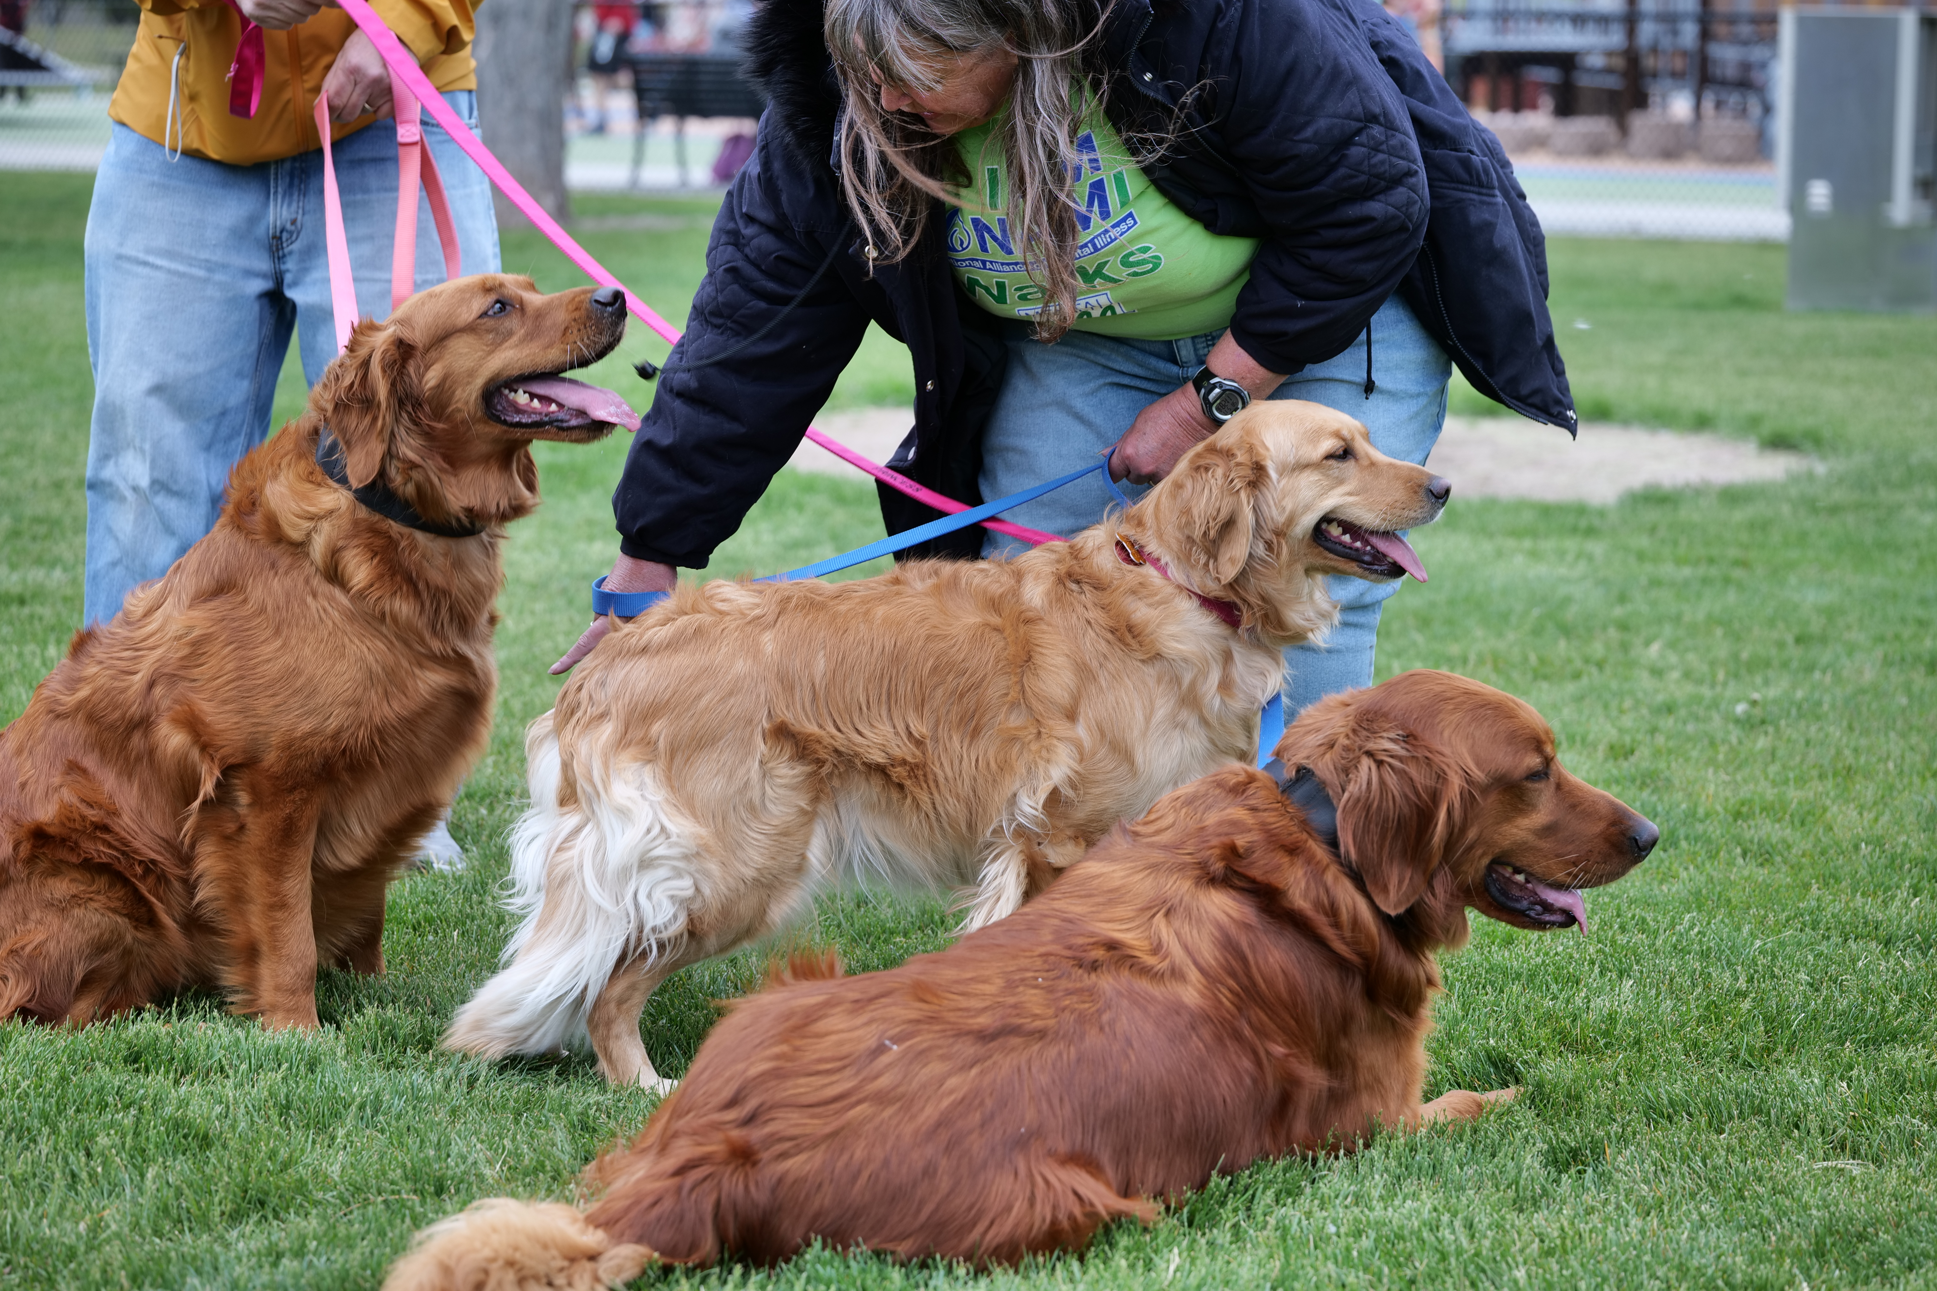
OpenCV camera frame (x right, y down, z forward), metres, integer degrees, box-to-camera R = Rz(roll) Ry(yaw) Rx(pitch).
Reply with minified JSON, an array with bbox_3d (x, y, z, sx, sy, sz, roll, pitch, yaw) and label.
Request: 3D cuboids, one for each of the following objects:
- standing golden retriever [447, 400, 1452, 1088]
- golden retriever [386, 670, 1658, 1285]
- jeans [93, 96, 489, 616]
[{"bbox_3d":[-0.021,0.073,5.066,0.980,0.630,0.300,-2,7,-17],"label":"standing golden retriever"},{"bbox_3d":[0.048,0.253,4.463,1.150,0.420,0.420,-4,8,-33],"label":"golden retriever"},{"bbox_3d":[-0.808,-0.253,6.115,0.480,0.910,0.310,0,7,-7],"label":"jeans"}]

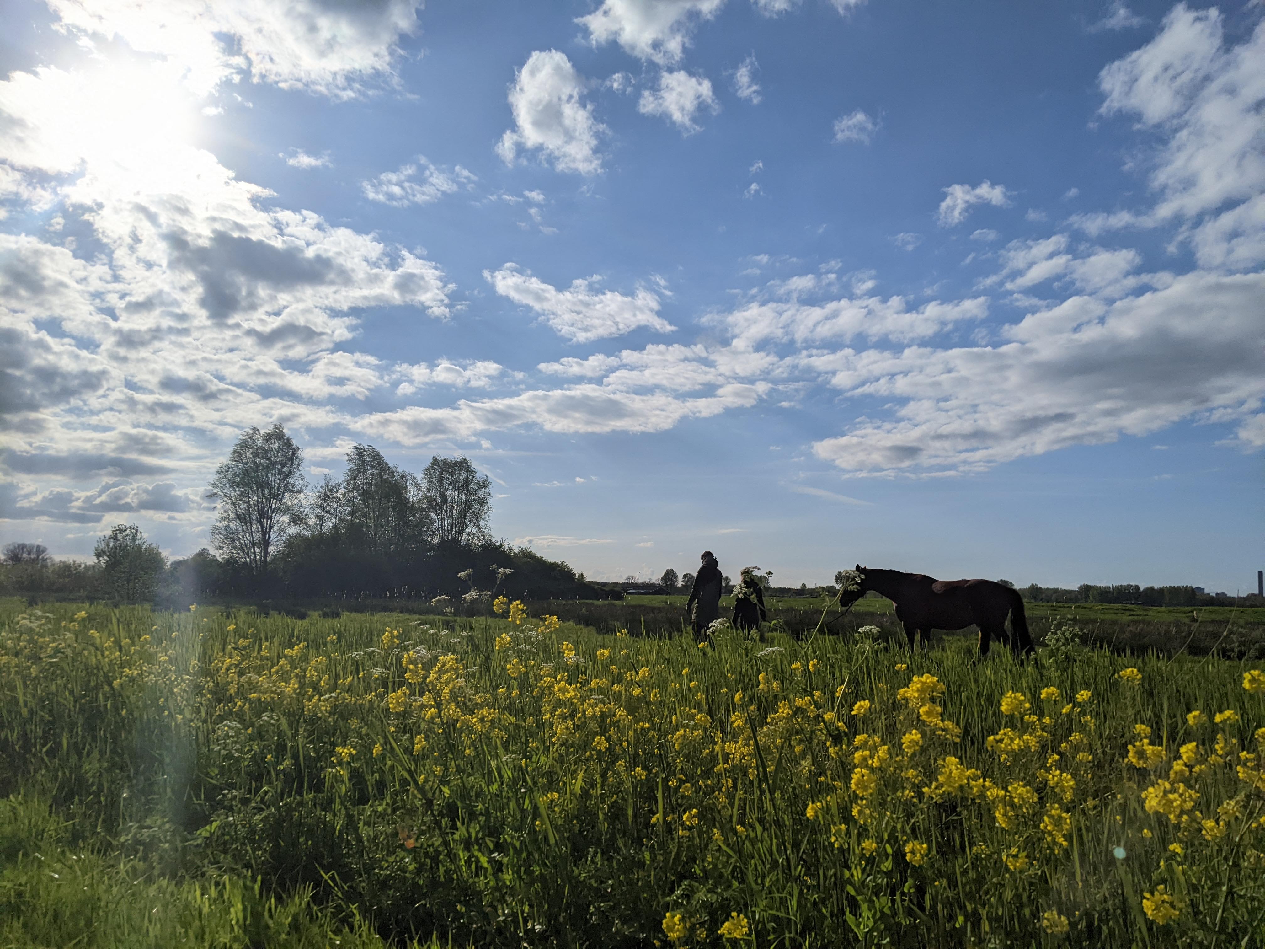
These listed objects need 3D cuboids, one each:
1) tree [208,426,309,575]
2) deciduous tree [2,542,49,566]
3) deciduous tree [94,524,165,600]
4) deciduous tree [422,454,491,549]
[{"bbox_3d":[-23.600,2.140,62.000,5.840,10.680,5.550,3,-7,-21],"label":"tree"},{"bbox_3d":[-92.320,13.970,150.000,7.510,7.360,7.140,5,-8,-31],"label":"deciduous tree"},{"bbox_3d":[-28.520,4.940,56.000,4.040,4.320,3.840,4,-8,-27],"label":"deciduous tree"},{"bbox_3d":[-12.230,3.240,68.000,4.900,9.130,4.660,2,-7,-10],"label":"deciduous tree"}]

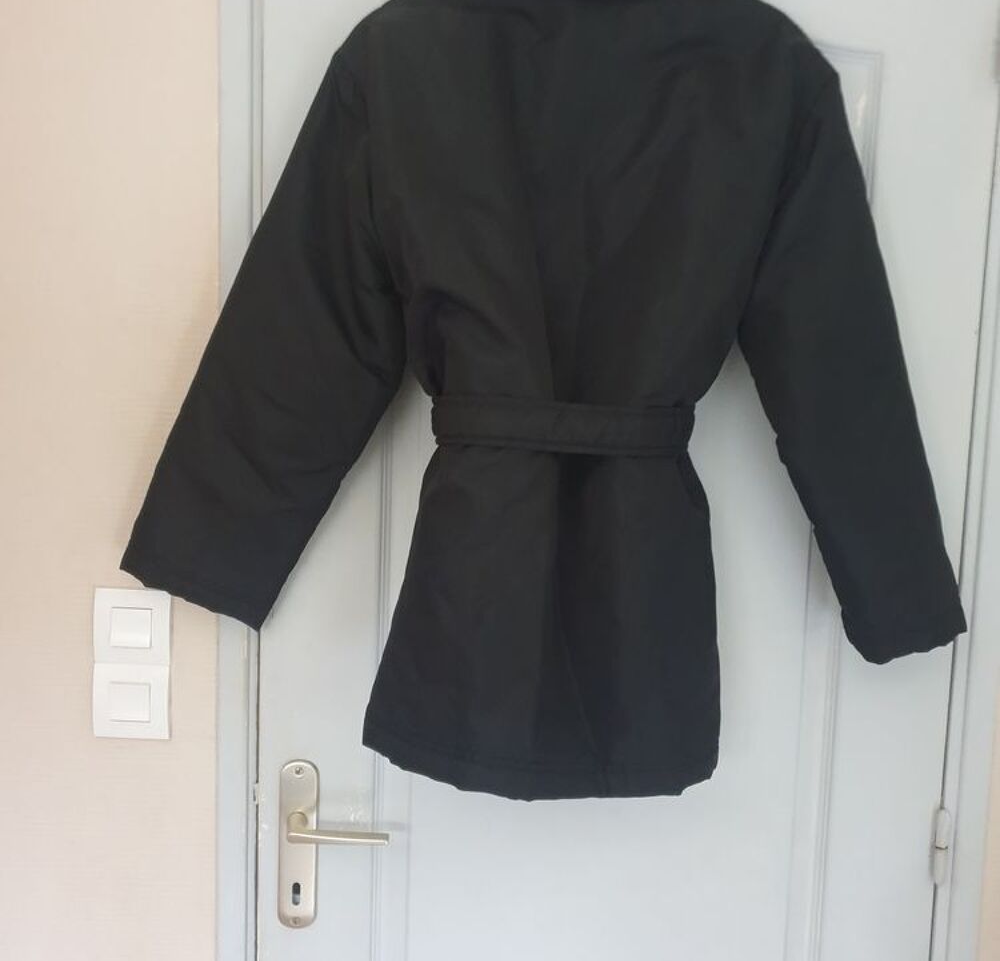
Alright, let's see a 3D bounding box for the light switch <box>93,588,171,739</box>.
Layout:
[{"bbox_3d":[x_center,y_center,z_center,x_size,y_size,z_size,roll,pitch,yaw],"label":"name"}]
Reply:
[{"bbox_3d":[-0.379,0.190,1.036,0.079,0.158,0.012,2,6,-1],"label":"light switch"}]

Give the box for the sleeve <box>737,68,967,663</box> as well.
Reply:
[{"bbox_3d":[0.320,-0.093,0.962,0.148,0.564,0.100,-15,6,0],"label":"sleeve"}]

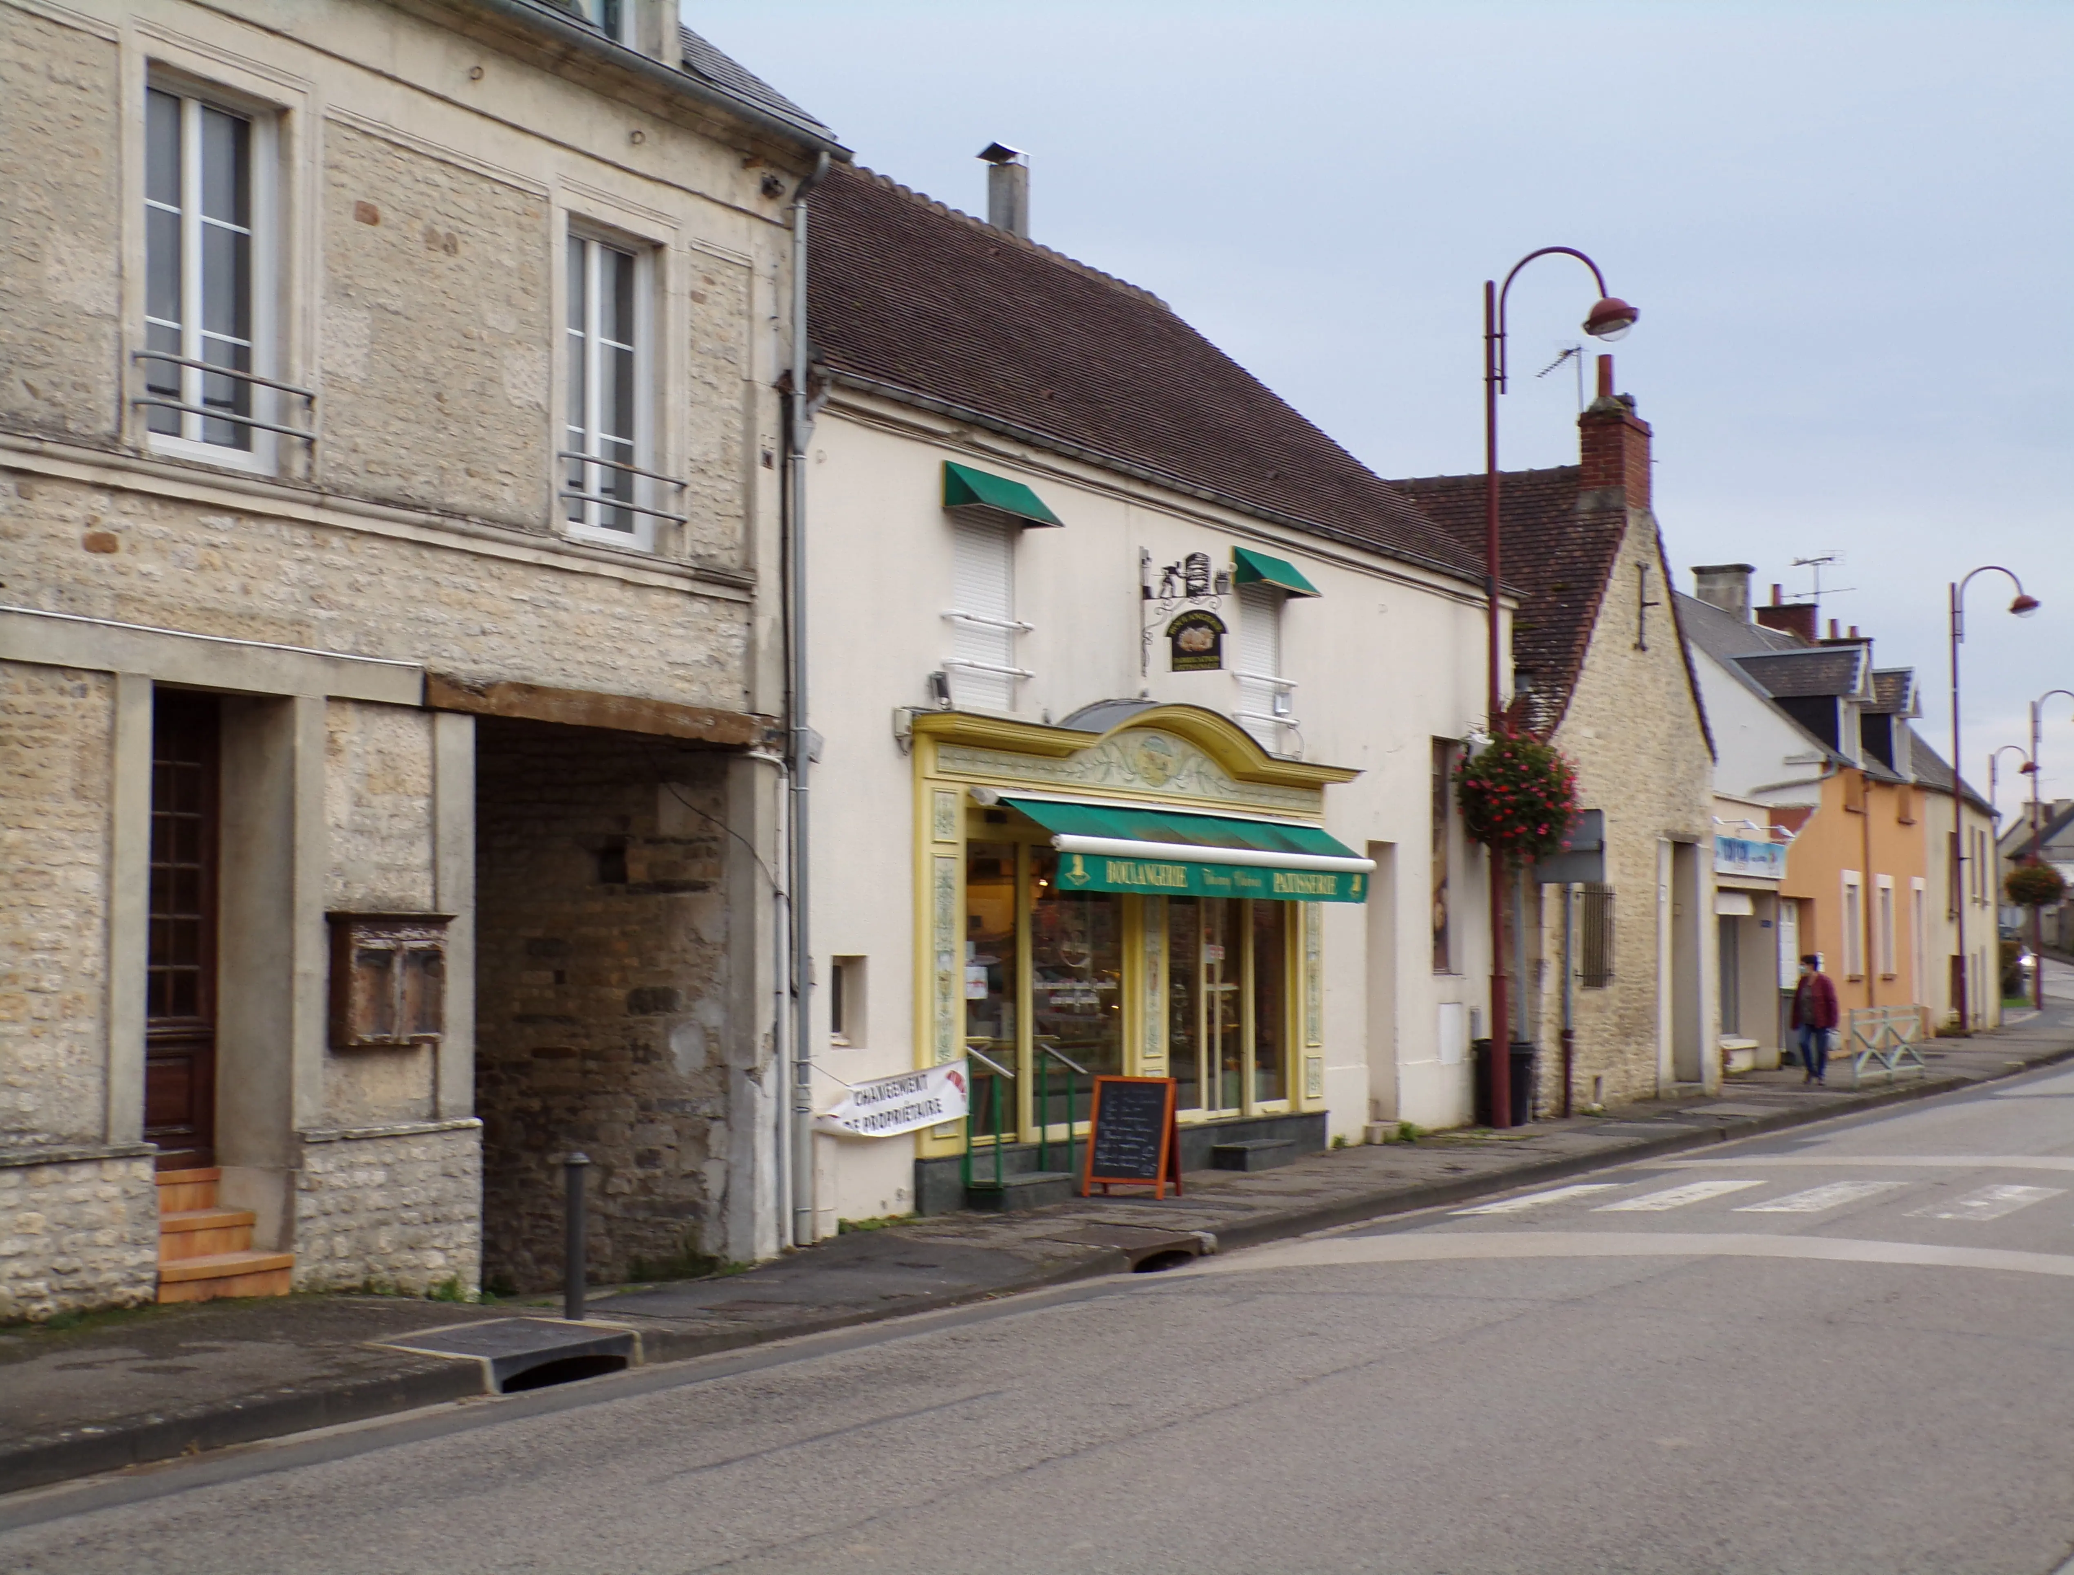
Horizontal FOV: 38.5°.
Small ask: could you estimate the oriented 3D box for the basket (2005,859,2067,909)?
[{"bbox_3d":[26.117,2.507,77.640,1.500,1.300,1.350,-1,-4,20],"label":"basket"}]

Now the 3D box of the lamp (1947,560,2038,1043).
[{"bbox_3d":[17.431,0.181,54.053,1.480,8.420,0.540,-2,-4,24],"label":"lamp"}]

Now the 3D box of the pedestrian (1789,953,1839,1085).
[{"bbox_3d":[9.604,2.860,36.849,0.550,1.635,0.450,-3,-4,38],"label":"pedestrian"}]

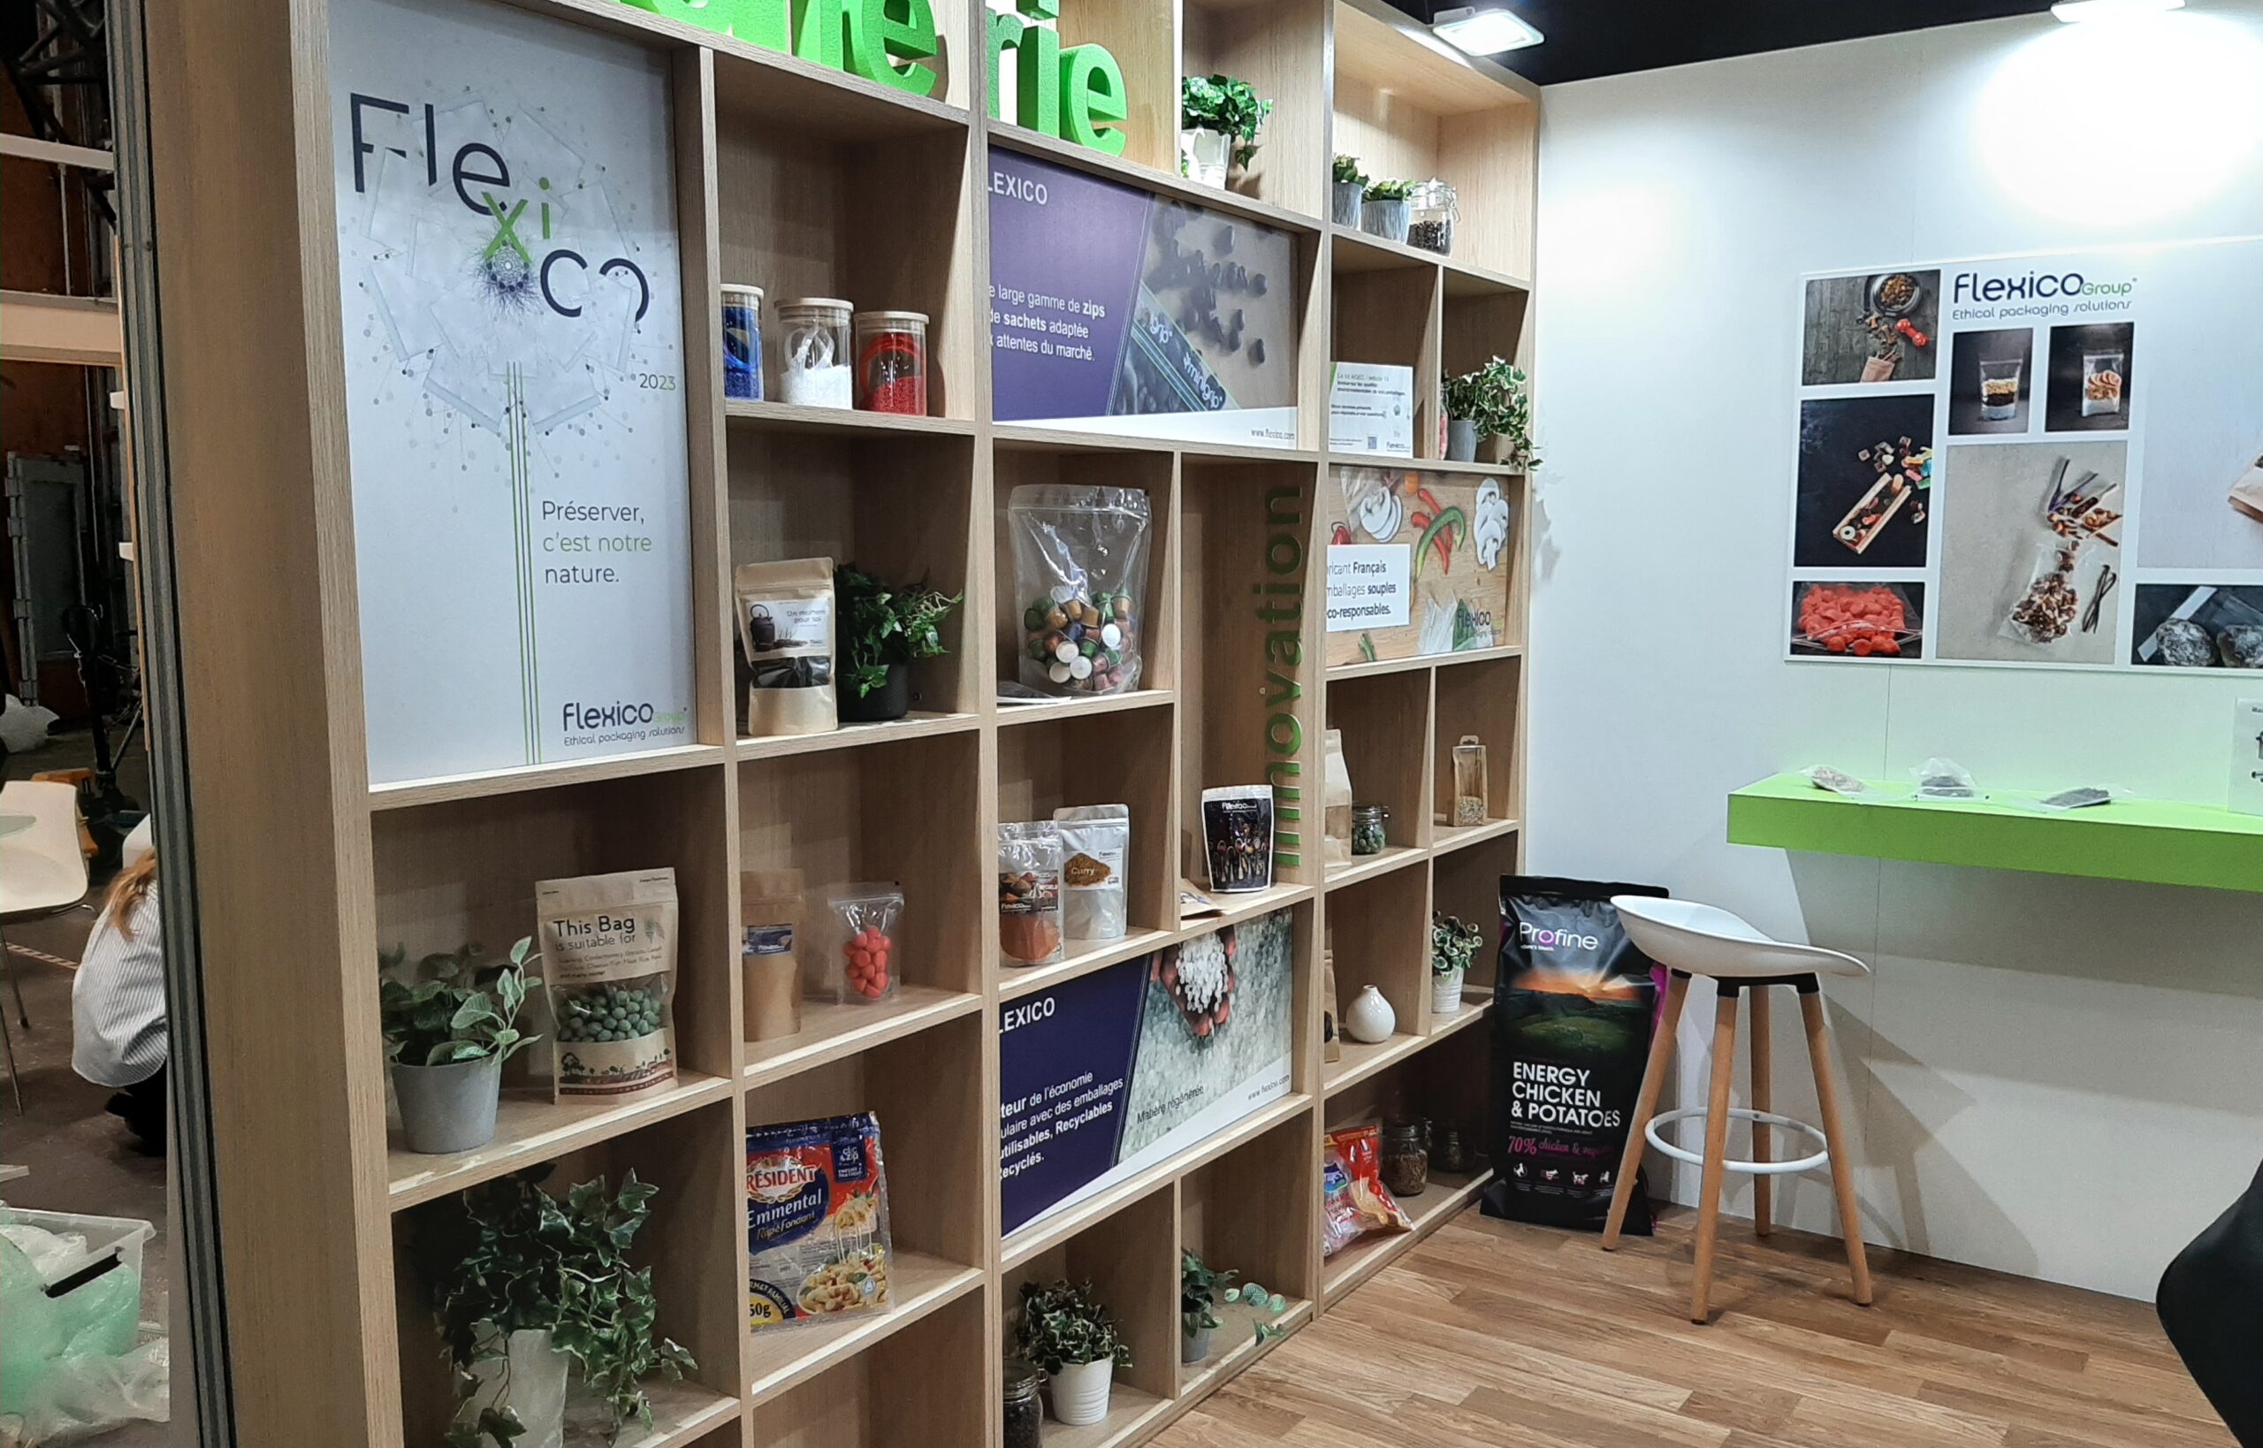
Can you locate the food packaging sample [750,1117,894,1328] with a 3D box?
[{"bbox_3d":[-0.457,0.683,2.349,0.220,0.280,0.055,-2,-5,-20],"label":"food packaging sample"}]

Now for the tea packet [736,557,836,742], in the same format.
[{"bbox_3d":[-0.457,-0.100,2.263,0.131,0.223,0.058,-3,7,-27],"label":"tea packet"}]

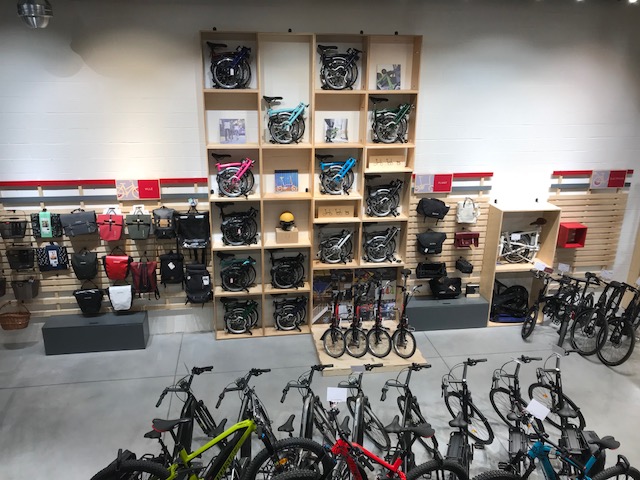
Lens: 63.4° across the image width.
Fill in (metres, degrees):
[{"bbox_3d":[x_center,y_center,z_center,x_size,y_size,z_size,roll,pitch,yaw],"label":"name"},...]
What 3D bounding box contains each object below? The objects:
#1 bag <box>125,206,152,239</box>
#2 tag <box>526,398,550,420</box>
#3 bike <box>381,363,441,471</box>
[{"bbox_3d":[-2.612,-0.224,7.469,0.335,0.400,0.150,-2,18,-8],"label":"bag"},{"bbox_3d":[1.740,1.354,4.120,0.150,0.105,0.012,38,7,24],"label":"tag"},{"bbox_3d":[0.833,2.050,5.234,0.600,1.120,1.750,10,22,22],"label":"bike"}]

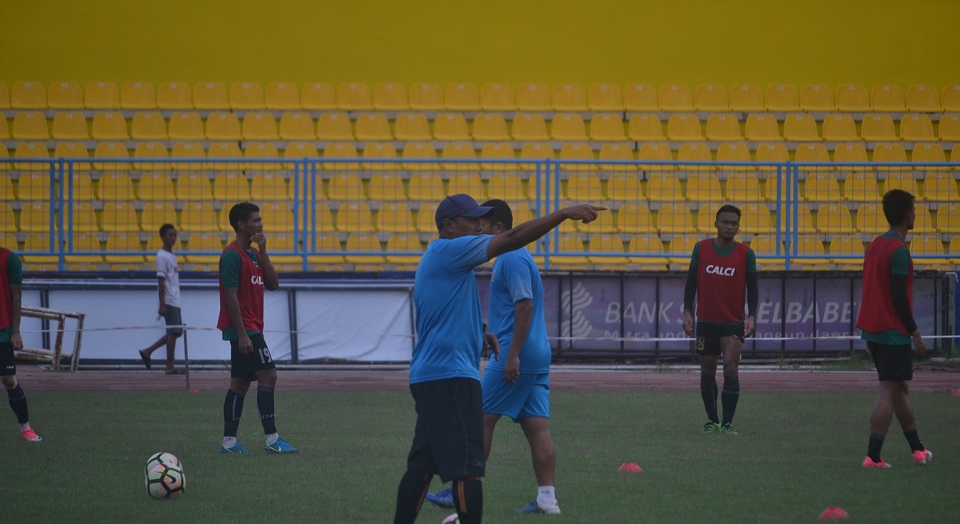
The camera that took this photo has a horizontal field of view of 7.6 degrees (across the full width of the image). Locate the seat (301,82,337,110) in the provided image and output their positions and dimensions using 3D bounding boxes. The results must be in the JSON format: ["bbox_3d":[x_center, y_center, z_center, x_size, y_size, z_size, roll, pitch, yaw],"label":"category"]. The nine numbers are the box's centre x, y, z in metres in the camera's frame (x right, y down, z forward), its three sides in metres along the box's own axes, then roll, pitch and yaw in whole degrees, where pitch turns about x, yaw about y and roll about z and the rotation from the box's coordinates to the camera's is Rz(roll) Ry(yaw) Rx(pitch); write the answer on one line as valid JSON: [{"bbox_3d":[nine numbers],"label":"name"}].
[{"bbox_3d":[-2.006,-2.056,89.442,0.450,0.350,0.420,0,0,-4],"label":"seat"}]

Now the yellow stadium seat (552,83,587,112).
[{"bbox_3d":[1.101,-2.023,88.555,0.440,0.345,0.420,0,0,-3],"label":"yellow stadium seat"}]

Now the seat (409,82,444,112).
[{"bbox_3d":[-0.678,-2.058,89.547,0.450,0.350,0.420,0,0,-4],"label":"seat"}]

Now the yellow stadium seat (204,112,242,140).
[{"bbox_3d":[-3.155,-1.667,88.552,0.450,0.350,0.420,0,0,-4],"label":"yellow stadium seat"}]

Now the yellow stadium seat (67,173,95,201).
[{"bbox_3d":[-5.079,-0.947,90.907,0.455,0.355,0.410,0,0,-8],"label":"yellow stadium seat"}]

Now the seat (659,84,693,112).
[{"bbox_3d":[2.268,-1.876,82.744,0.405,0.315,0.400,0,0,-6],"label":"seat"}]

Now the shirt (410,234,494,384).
[{"bbox_3d":[-0.127,0.219,33.200,0.370,0.690,0.470,0,0,-15],"label":"shirt"}]

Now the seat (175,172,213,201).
[{"bbox_3d":[-3.615,-0.949,91.106,0.455,0.355,0.410,0,0,-7],"label":"seat"}]

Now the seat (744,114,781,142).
[{"bbox_3d":[3.448,-1.635,87.872,0.440,0.345,0.420,0,0,-3],"label":"seat"}]

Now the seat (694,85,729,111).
[{"bbox_3d":[2.850,-2.016,88.642,0.440,0.345,0.420,0,0,-3],"label":"seat"}]

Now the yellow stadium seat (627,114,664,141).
[{"bbox_3d":[2.045,-1.662,88.961,0.450,0.350,0.420,0,0,-4],"label":"yellow stadium seat"}]

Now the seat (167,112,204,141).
[{"bbox_3d":[-3.767,-1.737,92.486,0.455,0.355,0.410,0,0,-8],"label":"seat"}]

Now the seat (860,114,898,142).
[{"bbox_3d":[5.167,-1.731,93.225,0.455,0.355,0.410,0,0,-2],"label":"seat"}]

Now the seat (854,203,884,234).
[{"bbox_3d":[4.949,-0.539,90.196,0.450,0.355,0.420,0,0,-5],"label":"seat"}]

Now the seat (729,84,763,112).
[{"bbox_3d":[3.407,-2.097,92.278,0.440,0.350,0.420,0,0,-5],"label":"seat"}]

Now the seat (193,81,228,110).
[{"bbox_3d":[-3.051,-1.892,82.169,0.405,0.315,0.400,0,0,-6],"label":"seat"}]

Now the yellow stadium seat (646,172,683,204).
[{"bbox_3d":[2.251,-0.892,87.377,0.450,0.350,0.420,0,0,-4],"label":"yellow stadium seat"}]

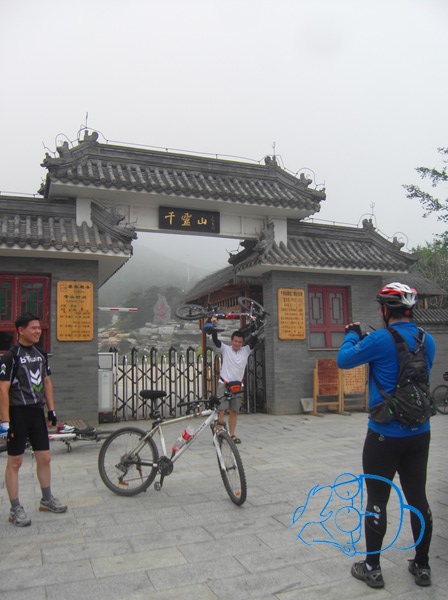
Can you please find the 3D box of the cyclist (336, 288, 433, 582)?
[{"bbox_3d":[0.993,0.797,3.082,0.560,1.790,0.560,0,-6,-13],"label":"cyclist"}]

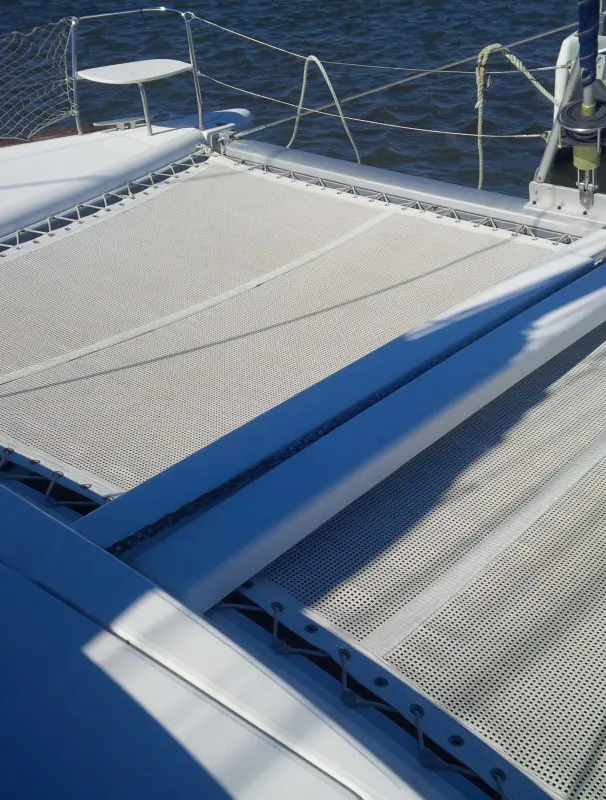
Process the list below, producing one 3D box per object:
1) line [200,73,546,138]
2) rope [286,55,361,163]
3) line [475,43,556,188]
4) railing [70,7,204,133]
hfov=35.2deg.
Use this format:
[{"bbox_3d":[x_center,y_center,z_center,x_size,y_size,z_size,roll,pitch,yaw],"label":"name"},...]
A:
[{"bbox_3d":[0.259,-1.473,4.852,2.020,0.110,0.050,19,32,27],"label":"line"},{"bbox_3d":[0.105,-1.527,5.027,0.490,0.540,0.140,21,33,30],"label":"rope"},{"bbox_3d":[1.000,-1.284,4.456,0.380,0.680,0.140,21,33,30],"label":"line"},{"bbox_3d":[-0.921,-1.816,5.302,0.700,0.630,0.440,-6,30,-16],"label":"railing"}]

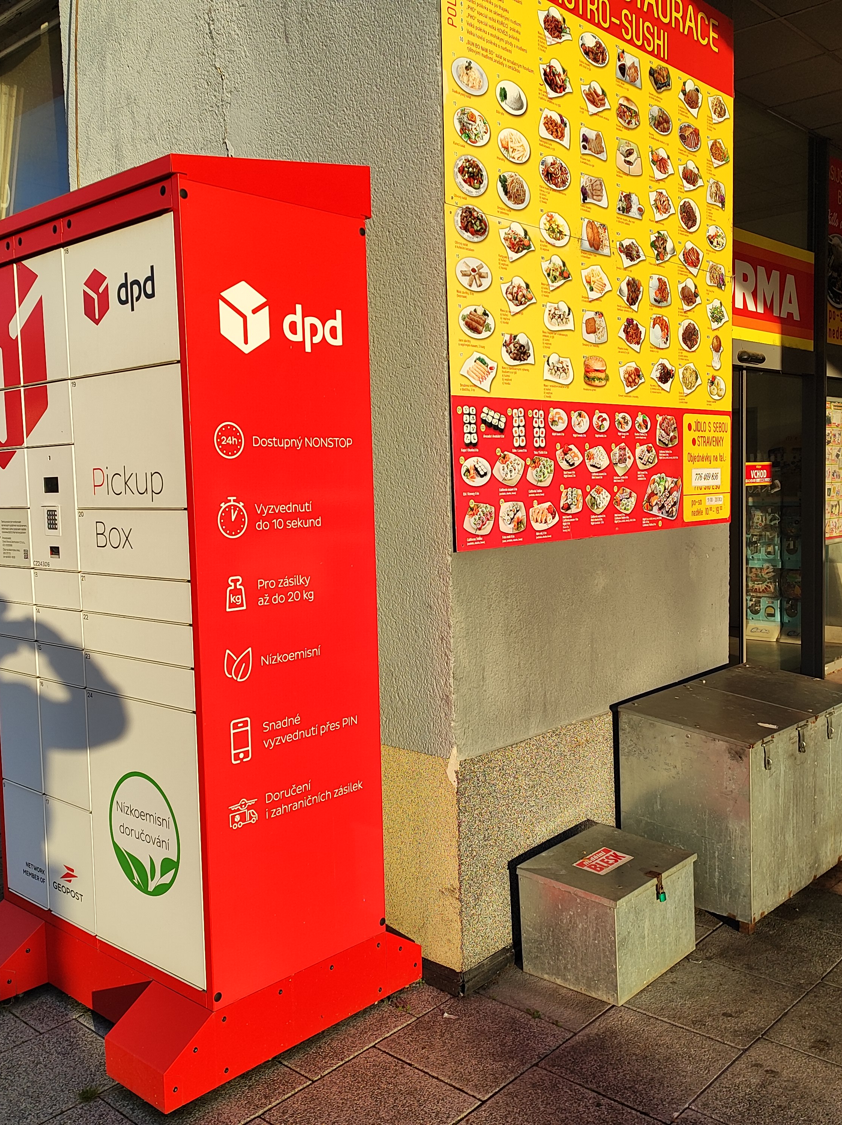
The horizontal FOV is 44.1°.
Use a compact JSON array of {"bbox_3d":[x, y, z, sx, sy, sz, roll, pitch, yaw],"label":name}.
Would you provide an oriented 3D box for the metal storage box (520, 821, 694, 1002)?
[{"bbox_3d":[0.585,1.070,3.214,0.353,0.325,0.453,3,7,43],"label":"metal storage box"}]

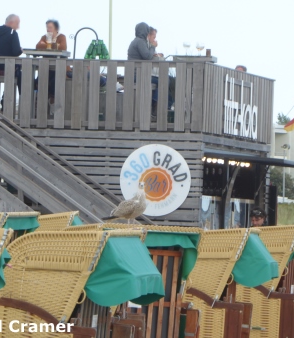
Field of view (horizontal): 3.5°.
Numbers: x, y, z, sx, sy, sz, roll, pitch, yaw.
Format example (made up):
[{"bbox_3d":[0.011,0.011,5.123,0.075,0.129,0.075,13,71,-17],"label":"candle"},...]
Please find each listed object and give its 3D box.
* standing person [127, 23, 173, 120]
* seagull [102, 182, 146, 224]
[{"bbox_3d":[0.045,-1.457,72.500,0.620,1.460,0.500,1,0,-10],"label":"standing person"},{"bbox_3d":[-0.232,0.371,50.000,0.460,0.460,0.170,1,0,15],"label":"seagull"}]

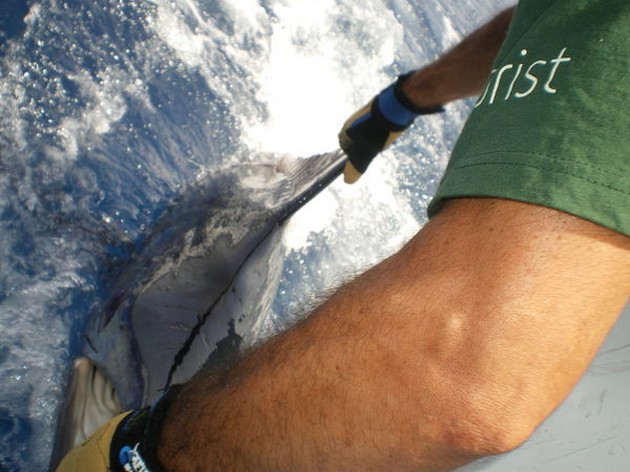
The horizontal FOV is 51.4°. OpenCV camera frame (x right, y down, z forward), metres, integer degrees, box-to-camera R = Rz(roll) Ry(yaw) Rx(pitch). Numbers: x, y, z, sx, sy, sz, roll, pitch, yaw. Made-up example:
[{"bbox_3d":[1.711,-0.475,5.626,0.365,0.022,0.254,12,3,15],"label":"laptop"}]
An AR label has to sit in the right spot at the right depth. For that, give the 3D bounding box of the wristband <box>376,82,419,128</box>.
[{"bbox_3d":[0.152,-0.233,1.180,0.076,0.036,0.064,49,41,-4],"label":"wristband"}]

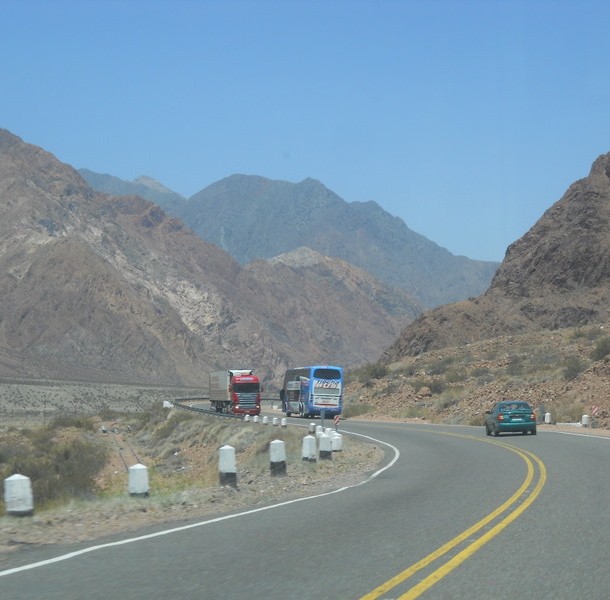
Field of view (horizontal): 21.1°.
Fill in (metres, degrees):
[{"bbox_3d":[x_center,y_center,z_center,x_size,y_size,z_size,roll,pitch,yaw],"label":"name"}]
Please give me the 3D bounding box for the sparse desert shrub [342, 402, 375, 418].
[{"bbox_3d":[4.141,8.552,127.000,2.553,1.201,2.425,0,-3,0],"label":"sparse desert shrub"}]

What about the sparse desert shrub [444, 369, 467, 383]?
[{"bbox_3d":[9.997,5.015,109.000,1.546,0.902,1.469,0,-3,0],"label":"sparse desert shrub"}]

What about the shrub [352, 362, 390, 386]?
[{"bbox_3d":[5.429,6.175,136.000,3.055,1.929,2.902,0,-3,0],"label":"shrub"}]

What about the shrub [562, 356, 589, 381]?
[{"bbox_3d":[15.001,3.799,91.000,1.506,1.291,1.431,0,-3,0],"label":"shrub"}]

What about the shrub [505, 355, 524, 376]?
[{"bbox_3d":[13.150,4.111,103.000,1.096,1.340,1.206,0,-3,0],"label":"shrub"}]

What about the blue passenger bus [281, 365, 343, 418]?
[{"bbox_3d":[0.514,7.519,132.975,2.580,4.050,13.500,1,-4,-10],"label":"blue passenger bus"}]

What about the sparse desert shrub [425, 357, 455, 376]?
[{"bbox_3d":[9.661,4.742,117.000,2.075,1.383,1.971,0,-3,0],"label":"sparse desert shrub"}]

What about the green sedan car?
[{"bbox_3d":[8.277,4.757,65.986,1.680,1.400,4.240,-2,-3,-2],"label":"green sedan car"}]

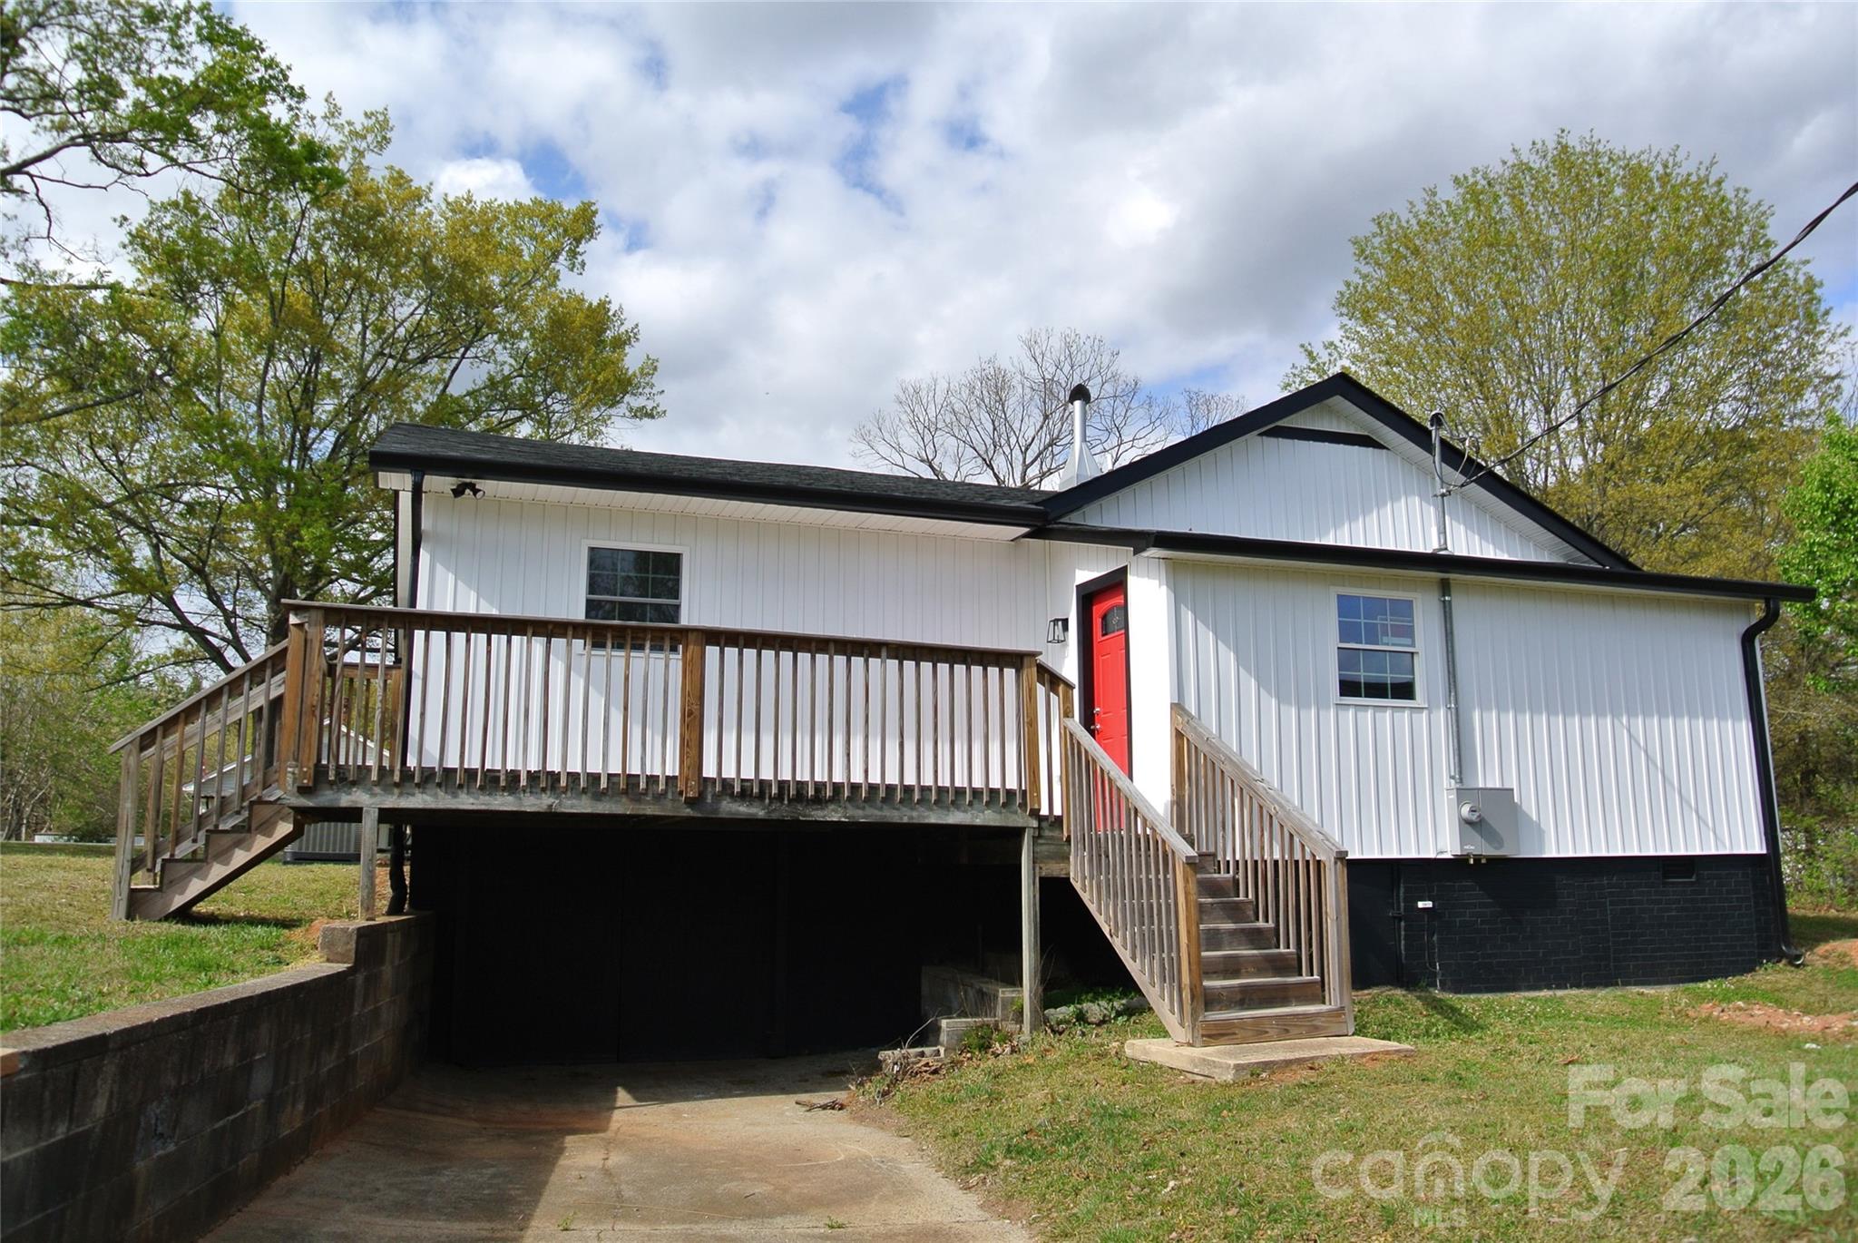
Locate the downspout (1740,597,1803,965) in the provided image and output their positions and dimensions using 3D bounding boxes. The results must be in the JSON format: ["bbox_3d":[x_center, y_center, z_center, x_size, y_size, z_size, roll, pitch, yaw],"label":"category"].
[{"bbox_3d":[7.660,1.414,12.528,0.150,3.240,0.380,3,-10,-20],"label":"downspout"}]

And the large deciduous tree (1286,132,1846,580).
[{"bbox_3d":[12.940,-2.626,27.835,9.767,15.217,9.767,3,-10,-20],"label":"large deciduous tree"}]

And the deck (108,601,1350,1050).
[{"bbox_3d":[-1.384,1.419,9.400,7.100,2.580,4.130,3,-10,-20],"label":"deck"}]

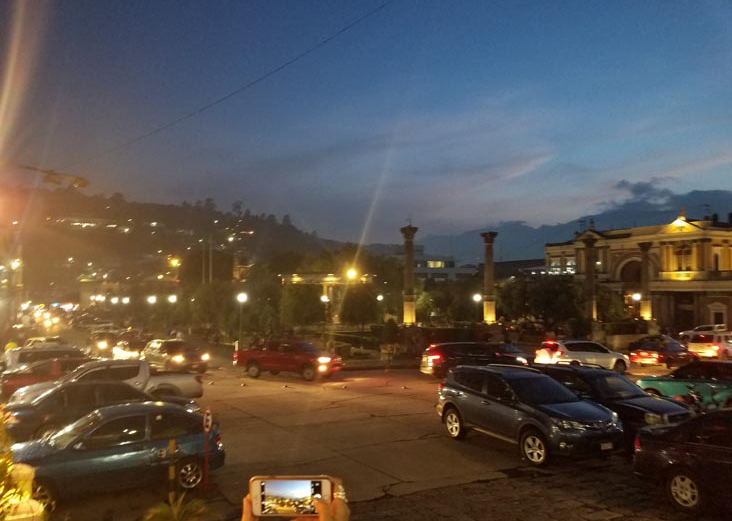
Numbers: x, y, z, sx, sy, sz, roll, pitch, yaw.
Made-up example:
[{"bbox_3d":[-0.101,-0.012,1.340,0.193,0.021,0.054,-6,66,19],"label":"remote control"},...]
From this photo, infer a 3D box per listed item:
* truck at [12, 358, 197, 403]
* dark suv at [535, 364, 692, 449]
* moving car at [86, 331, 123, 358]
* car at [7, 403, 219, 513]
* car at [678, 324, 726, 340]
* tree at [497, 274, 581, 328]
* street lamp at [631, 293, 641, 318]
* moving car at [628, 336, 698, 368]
[{"bbox_3d":[-7.400,3.743,15.784,5.100,1.750,1.800,2,-5,-32],"label":"truck"},{"bbox_3d":[5.900,3.657,14.136,1.770,1.700,4.450,2,-4,-28],"label":"dark suv"},{"bbox_3d":[-16.756,5.456,35.500,1.750,1.550,4.400,3,-5,-34],"label":"moving car"},{"bbox_3d":[-4.850,3.602,10.632,4.150,1.400,1.700,2,-4,-26],"label":"car"},{"bbox_3d":[29.200,6.276,47.686,4.300,1.580,1.750,-1,-4,13],"label":"car"},{"bbox_3d":[11.800,3.200,37.871,5.300,4.200,5.200,0,-4,0],"label":"tree"},{"bbox_3d":[21.078,4.145,43.000,0.500,3.600,0.500,2,-5,-27],"label":"street lamp"},{"bbox_3d":[14.733,4.410,27.000,4.350,1.470,1.700,3,-5,-35],"label":"moving car"}]

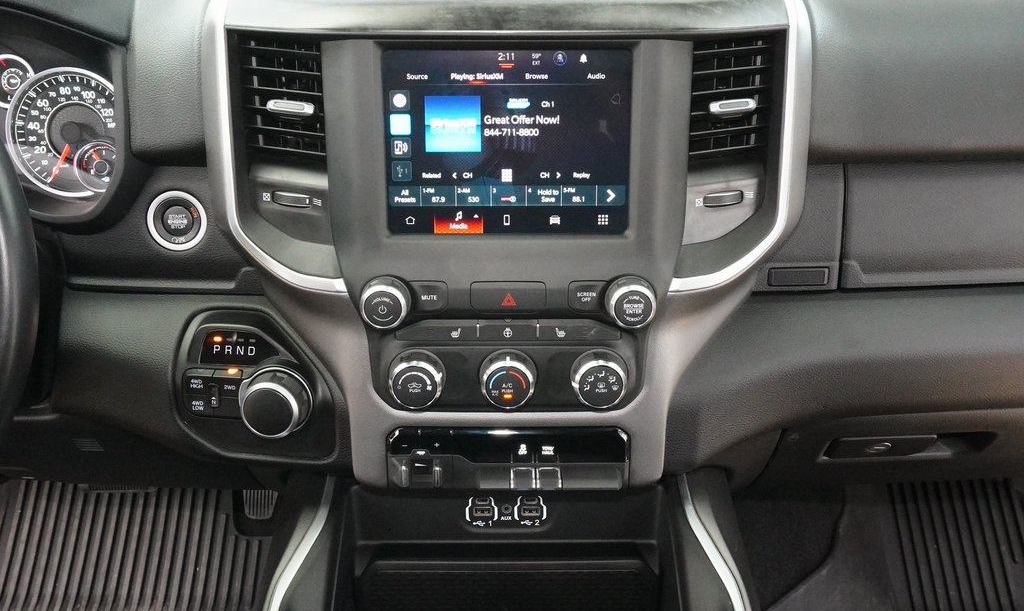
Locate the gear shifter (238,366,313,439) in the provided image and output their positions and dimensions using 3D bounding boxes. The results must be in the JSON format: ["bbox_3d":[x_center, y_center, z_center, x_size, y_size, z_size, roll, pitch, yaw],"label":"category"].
[{"bbox_3d":[-0.178,0.075,0.761,0.056,0.056,0.021,2,16,5],"label":"gear shifter"}]

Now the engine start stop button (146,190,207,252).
[{"bbox_3d":[-0.247,-0.062,0.755,0.044,0.044,0.012,0,3,1],"label":"engine start stop button"}]

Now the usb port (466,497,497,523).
[{"bbox_3d":[-0.024,0.161,0.803,0.024,0.022,0.012,0,19,0],"label":"usb port"}]

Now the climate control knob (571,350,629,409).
[{"bbox_3d":[0.065,0.056,0.752,0.043,0.043,0.019,0,18,0],"label":"climate control knob"}]

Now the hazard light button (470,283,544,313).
[{"bbox_3d":[-0.003,-0.006,0.747,0.055,0.025,0.010,0,15,0],"label":"hazard light button"}]

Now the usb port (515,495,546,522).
[{"bbox_3d":[0.014,0.156,0.787,0.025,0.020,0.010,0,5,0],"label":"usb port"}]

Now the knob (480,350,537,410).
[{"bbox_3d":[-0.003,0.056,0.752,0.043,0.043,0.019,0,18,0],"label":"knob"}]

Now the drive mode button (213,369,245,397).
[{"bbox_3d":[-0.213,0.058,0.769,0.022,0.020,0.008,2,16,5],"label":"drive mode button"}]

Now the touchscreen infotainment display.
[{"bbox_3d":[-0.003,-0.114,0.724,0.172,0.130,0.012,0,15,0],"label":"touchscreen infotainment display"}]

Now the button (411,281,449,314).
[{"bbox_3d":[-0.061,-0.006,0.747,0.029,0.025,0.010,0,15,0],"label":"button"}]

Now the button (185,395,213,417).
[{"bbox_3d":[-0.240,0.077,0.785,0.021,0.018,0.008,0,15,0],"label":"button"}]

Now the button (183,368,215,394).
[{"bbox_3d":[-0.236,0.057,0.771,0.021,0.019,0.008,2,16,5],"label":"button"}]

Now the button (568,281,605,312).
[{"bbox_3d":[0.054,-0.006,0.737,0.027,0.023,0.008,0,18,0],"label":"button"}]

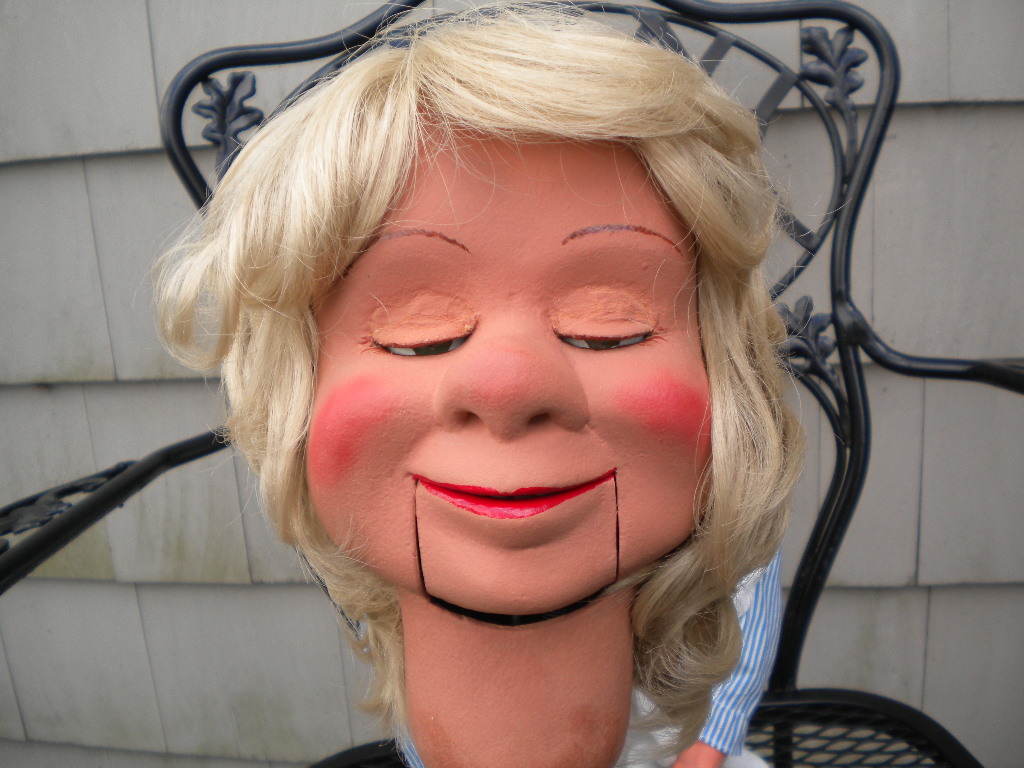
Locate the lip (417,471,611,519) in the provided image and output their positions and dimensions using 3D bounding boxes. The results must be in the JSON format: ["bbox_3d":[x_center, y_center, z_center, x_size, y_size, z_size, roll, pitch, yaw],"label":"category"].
[{"bbox_3d":[0.001,0.039,0.363,0.071,0.017,0.016,-2,6,0],"label":"lip"}]

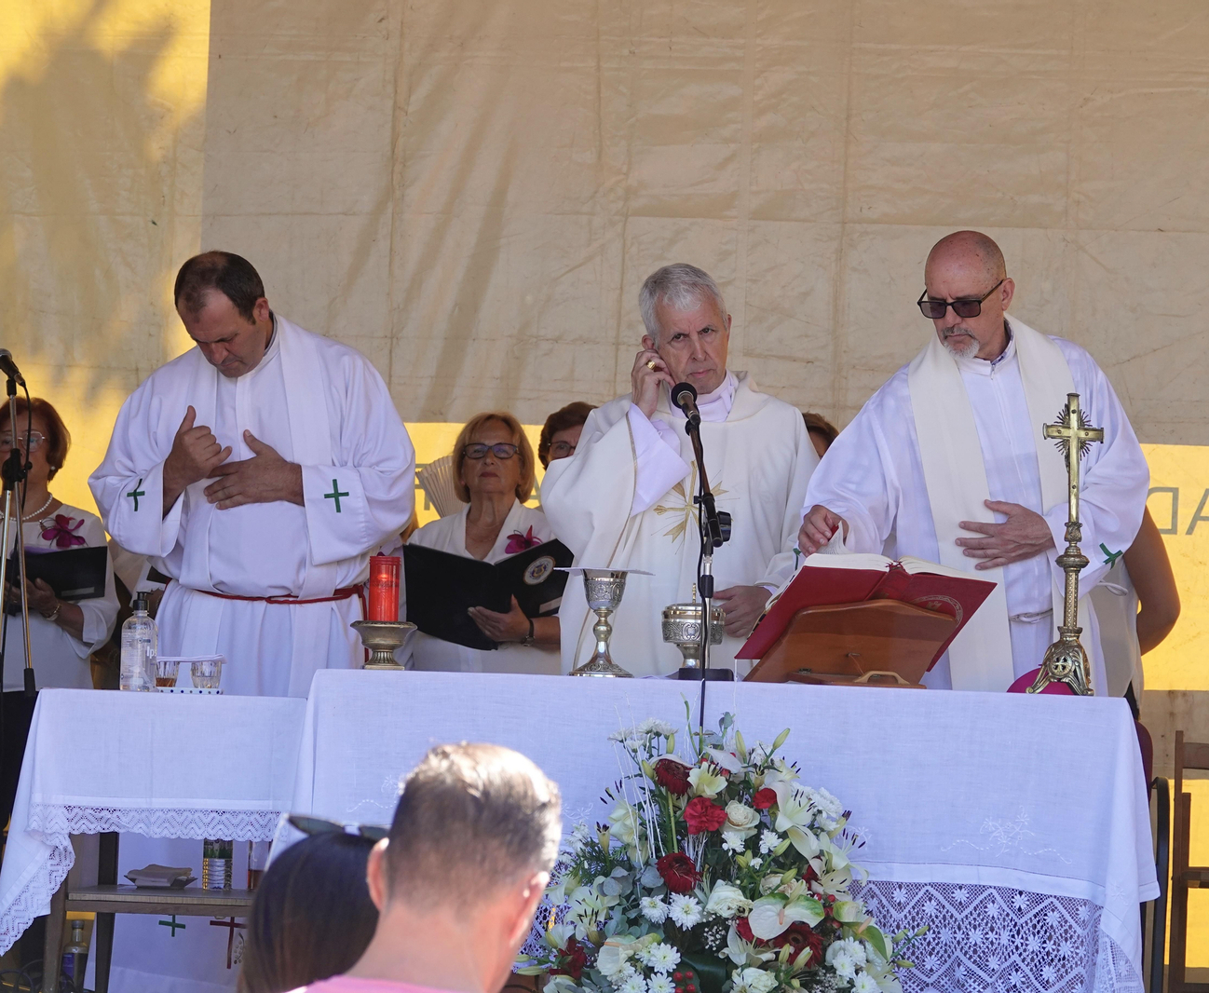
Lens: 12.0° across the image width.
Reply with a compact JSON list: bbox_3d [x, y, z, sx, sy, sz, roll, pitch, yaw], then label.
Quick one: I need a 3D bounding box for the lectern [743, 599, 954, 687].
[{"bbox_3d":[0.473,0.282,11.050,0.360,0.165,0.250,3,-2,-23],"label":"lectern"}]

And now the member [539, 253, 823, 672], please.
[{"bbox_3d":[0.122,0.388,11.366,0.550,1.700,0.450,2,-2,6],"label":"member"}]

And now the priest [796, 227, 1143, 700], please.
[{"bbox_3d":[0.718,0.333,11.519,0.700,1.733,0.550,1,-2,9],"label":"priest"}]

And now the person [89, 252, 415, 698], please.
[{"bbox_3d":[-0.730,0.330,11.520,0.620,1.648,0.470,1,-2,12],"label":"person"}]

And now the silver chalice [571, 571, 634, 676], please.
[{"bbox_3d":[-0.007,0.245,11.050,0.125,0.208,0.125,2,-2,0],"label":"silver chalice"}]

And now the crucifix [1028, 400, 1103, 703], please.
[{"bbox_3d":[0.887,0.093,11.000,0.137,0.573,0.115,3,-2,-27],"label":"crucifix"}]

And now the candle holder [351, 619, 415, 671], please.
[{"bbox_3d":[-0.424,0.286,11.050,0.126,0.098,0.126,2,-2,0],"label":"candle holder"}]

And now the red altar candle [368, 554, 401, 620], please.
[{"bbox_3d":[-0.423,0.177,11.050,0.062,0.127,0.062,2,-2,0],"label":"red altar candle"}]

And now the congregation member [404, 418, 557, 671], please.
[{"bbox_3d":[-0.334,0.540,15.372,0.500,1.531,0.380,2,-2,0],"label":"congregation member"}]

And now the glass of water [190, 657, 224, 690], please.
[{"bbox_3d":[-0.774,0.347,11.200,0.062,0.060,0.062,2,-2,0],"label":"glass of water"}]

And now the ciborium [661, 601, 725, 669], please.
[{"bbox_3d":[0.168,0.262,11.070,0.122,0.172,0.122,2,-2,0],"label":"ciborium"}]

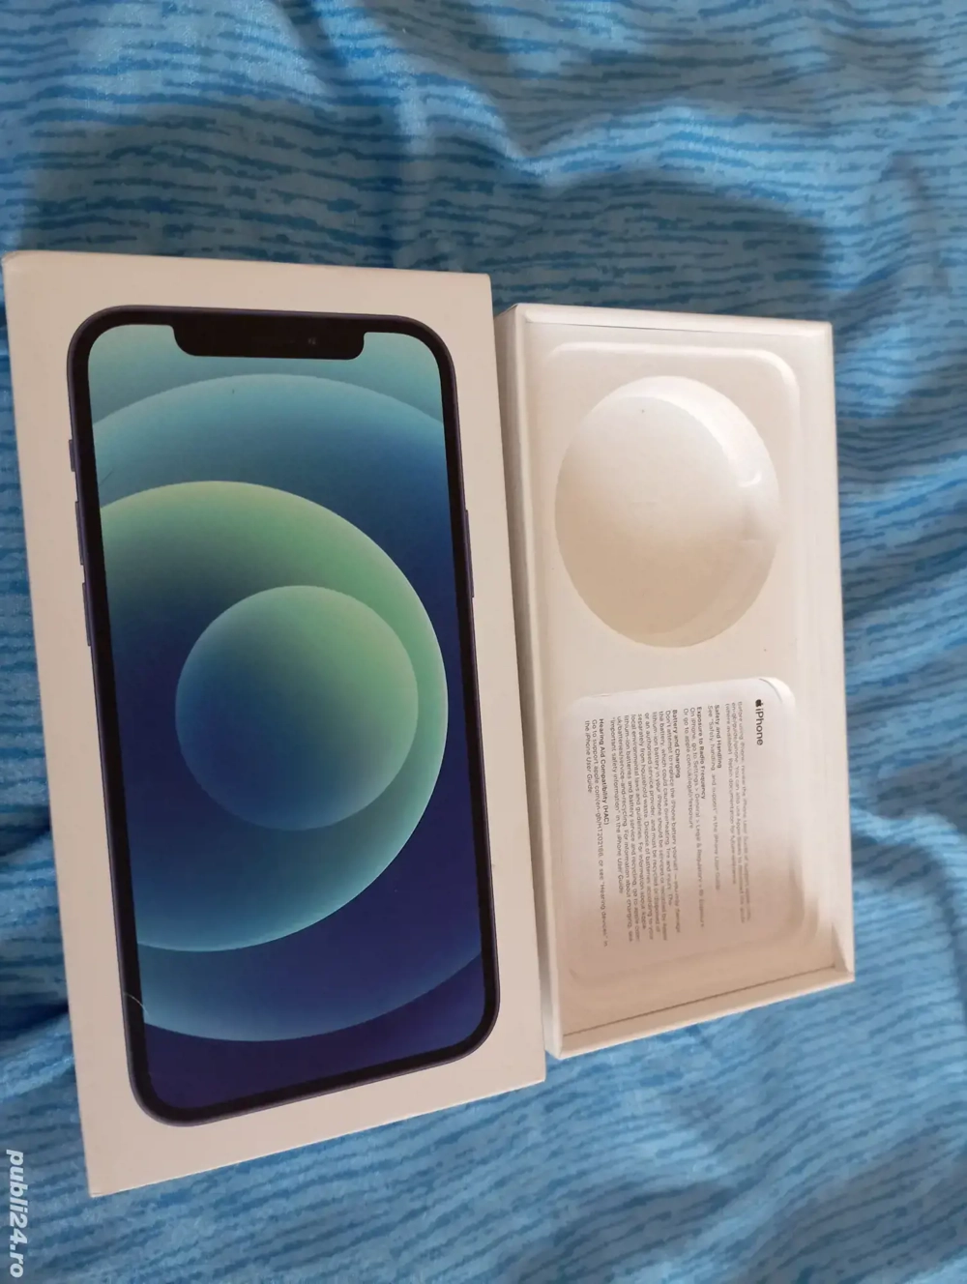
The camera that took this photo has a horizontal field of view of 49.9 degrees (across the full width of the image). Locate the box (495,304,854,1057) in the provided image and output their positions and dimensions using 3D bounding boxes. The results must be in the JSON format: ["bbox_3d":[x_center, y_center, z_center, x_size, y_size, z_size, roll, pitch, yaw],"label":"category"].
[{"bbox_3d":[0.044,0.006,0.247,0.084,0.025,0.160,-5,94,-24],"label":"box"}]

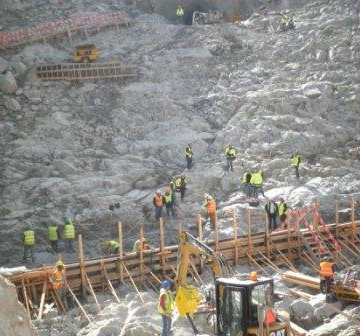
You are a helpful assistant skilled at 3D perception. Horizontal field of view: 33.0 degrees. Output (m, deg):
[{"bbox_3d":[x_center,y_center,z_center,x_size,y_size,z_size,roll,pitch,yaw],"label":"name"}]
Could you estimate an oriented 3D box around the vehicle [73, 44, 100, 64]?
[{"bbox_3d":[-8.440,-10.241,54.500,2.200,1.600,3.000,-4,6,-9],"label":"vehicle"}]

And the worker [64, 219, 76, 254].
[{"bbox_3d":[-5.590,3.430,31.000,0.580,1.770,0.420,-2,6,6],"label":"worker"}]

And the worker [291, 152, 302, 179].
[{"bbox_3d":[7.546,-0.142,39.300,0.550,1.740,0.420,1,7,30],"label":"worker"}]

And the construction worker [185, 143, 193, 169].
[{"bbox_3d":[0.622,-0.773,41.600,0.450,1.740,0.520,0,7,25],"label":"construction worker"}]

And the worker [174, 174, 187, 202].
[{"bbox_3d":[0.094,1.229,38.032,0.580,1.750,0.420,8,14,39],"label":"worker"}]

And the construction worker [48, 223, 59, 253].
[{"bbox_3d":[-6.577,3.653,31.700,0.560,1.720,0.420,-2,6,9],"label":"construction worker"}]

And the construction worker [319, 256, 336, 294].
[{"bbox_3d":[6.090,4.458,25.029,0.620,1.750,0.420,5,13,29],"label":"construction worker"}]

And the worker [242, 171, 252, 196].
[{"bbox_3d":[4.128,0.960,37.200,0.550,1.680,0.450,2,8,37],"label":"worker"}]

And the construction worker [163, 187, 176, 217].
[{"bbox_3d":[-0.598,1.993,34.635,0.580,1.760,0.380,1,11,9],"label":"construction worker"}]

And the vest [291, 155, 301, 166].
[{"bbox_3d":[7.558,-0.455,39.531,0.340,0.700,0.550,-11,15,-43],"label":"vest"}]

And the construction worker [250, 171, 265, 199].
[{"bbox_3d":[4.702,0.979,37.000,0.620,1.730,0.450,-2,6,6],"label":"construction worker"}]

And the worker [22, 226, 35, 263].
[{"bbox_3d":[-7.606,3.828,30.600,0.580,1.750,0.420,-4,6,-9],"label":"worker"}]

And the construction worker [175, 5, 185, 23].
[{"bbox_3d":[0.000,-14.322,56.847,0.580,1.770,0.380,-1,11,0],"label":"construction worker"}]

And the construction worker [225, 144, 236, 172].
[{"bbox_3d":[3.175,-0.619,37.648,0.600,1.760,0.420,-1,11,0],"label":"construction worker"}]

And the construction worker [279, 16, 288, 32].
[{"bbox_3d":[9.277,-12.774,54.000,0.600,1.420,0.600,-1,6,18],"label":"construction worker"}]

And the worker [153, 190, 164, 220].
[{"bbox_3d":[-1.194,2.121,34.263,0.580,1.760,0.380,-3,11,-12],"label":"worker"}]

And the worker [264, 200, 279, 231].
[{"bbox_3d":[4.993,2.540,32.941,0.620,1.770,0.380,1,11,9],"label":"worker"}]

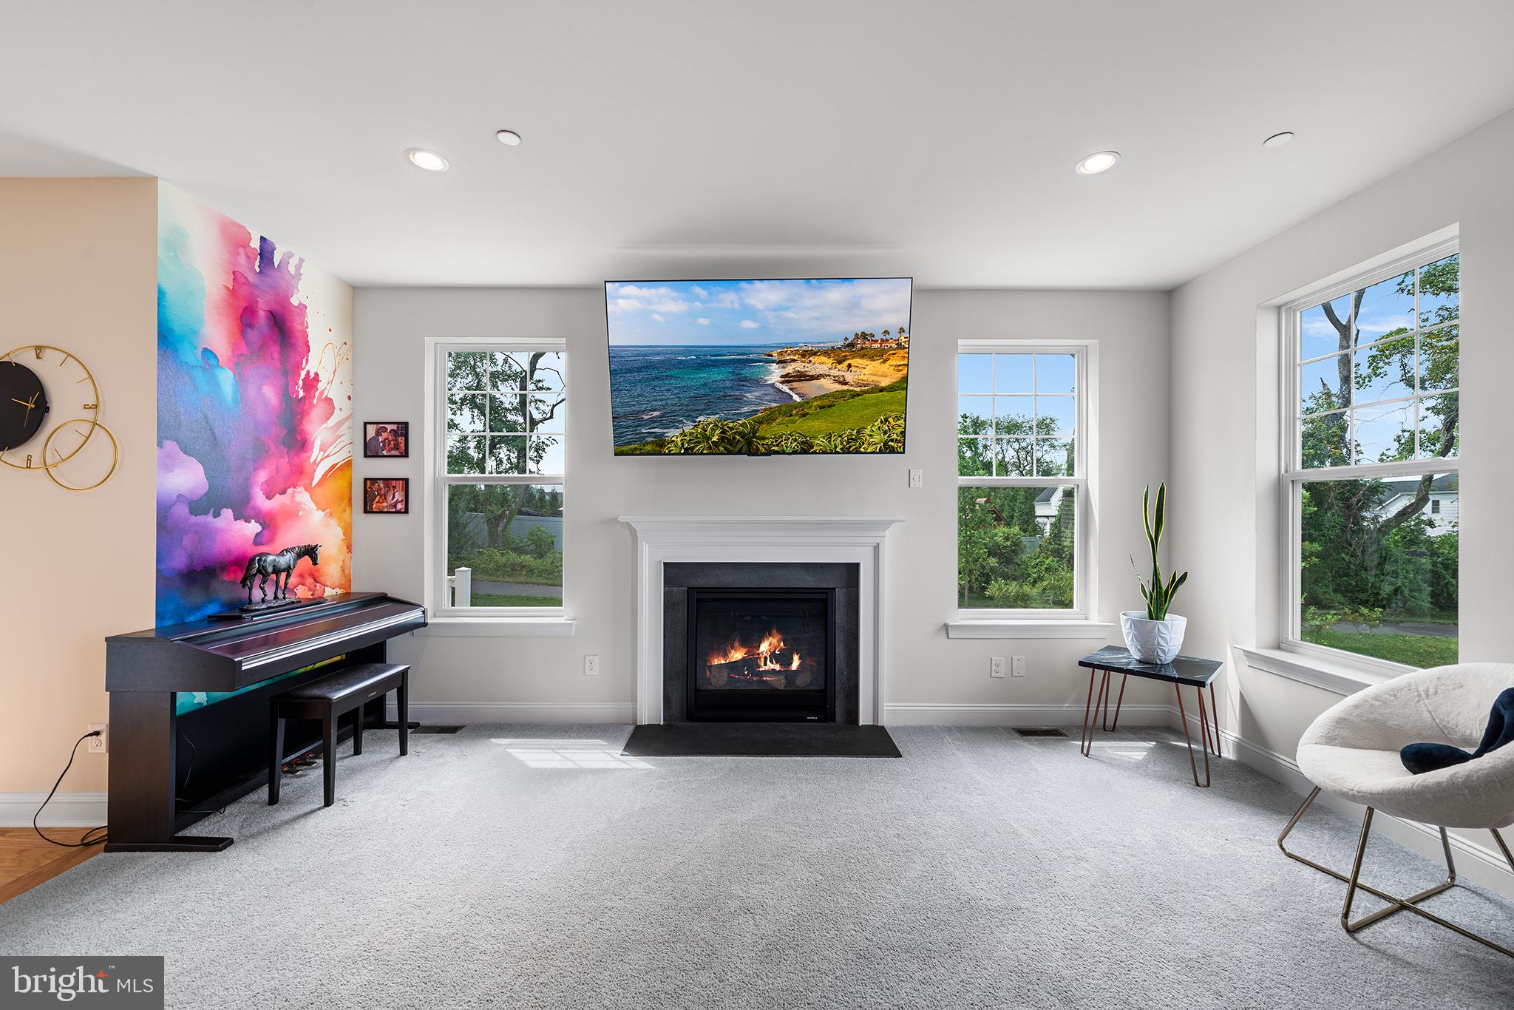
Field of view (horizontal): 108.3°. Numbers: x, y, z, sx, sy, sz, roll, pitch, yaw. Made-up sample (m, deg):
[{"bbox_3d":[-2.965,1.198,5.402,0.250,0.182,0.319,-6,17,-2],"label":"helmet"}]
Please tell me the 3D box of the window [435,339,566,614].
[{"bbox_3d":[-1.666,-0.169,3.611,0.905,1.792,0.080,0,-1,0],"label":"window"}]

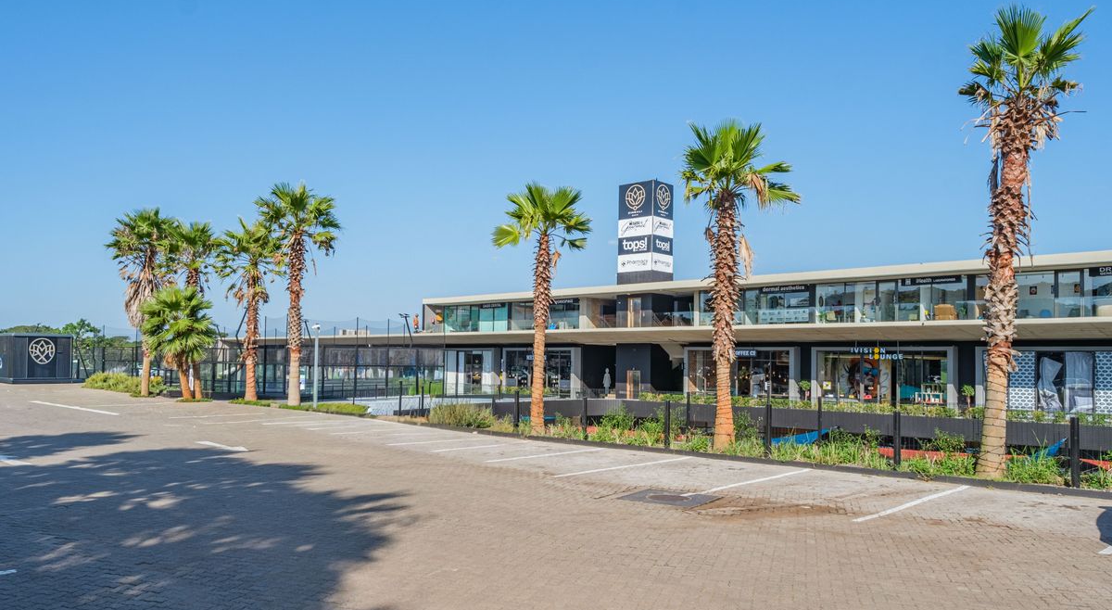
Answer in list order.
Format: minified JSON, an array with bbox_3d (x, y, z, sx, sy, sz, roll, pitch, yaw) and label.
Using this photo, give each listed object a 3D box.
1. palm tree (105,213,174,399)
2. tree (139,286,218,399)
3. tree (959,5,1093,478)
[{"bbox_3d":[-20.116,-0.150,35.780,3.550,9.055,3.444,1,-4,0],"label":"palm tree"},{"bbox_3d":[-16.635,1.661,32.653,3.429,4.933,3.326,1,-4,0],"label":"tree"},{"bbox_3d":[8.277,-1.197,12.957,2.360,8.306,2.289,1,-4,0],"label":"tree"}]

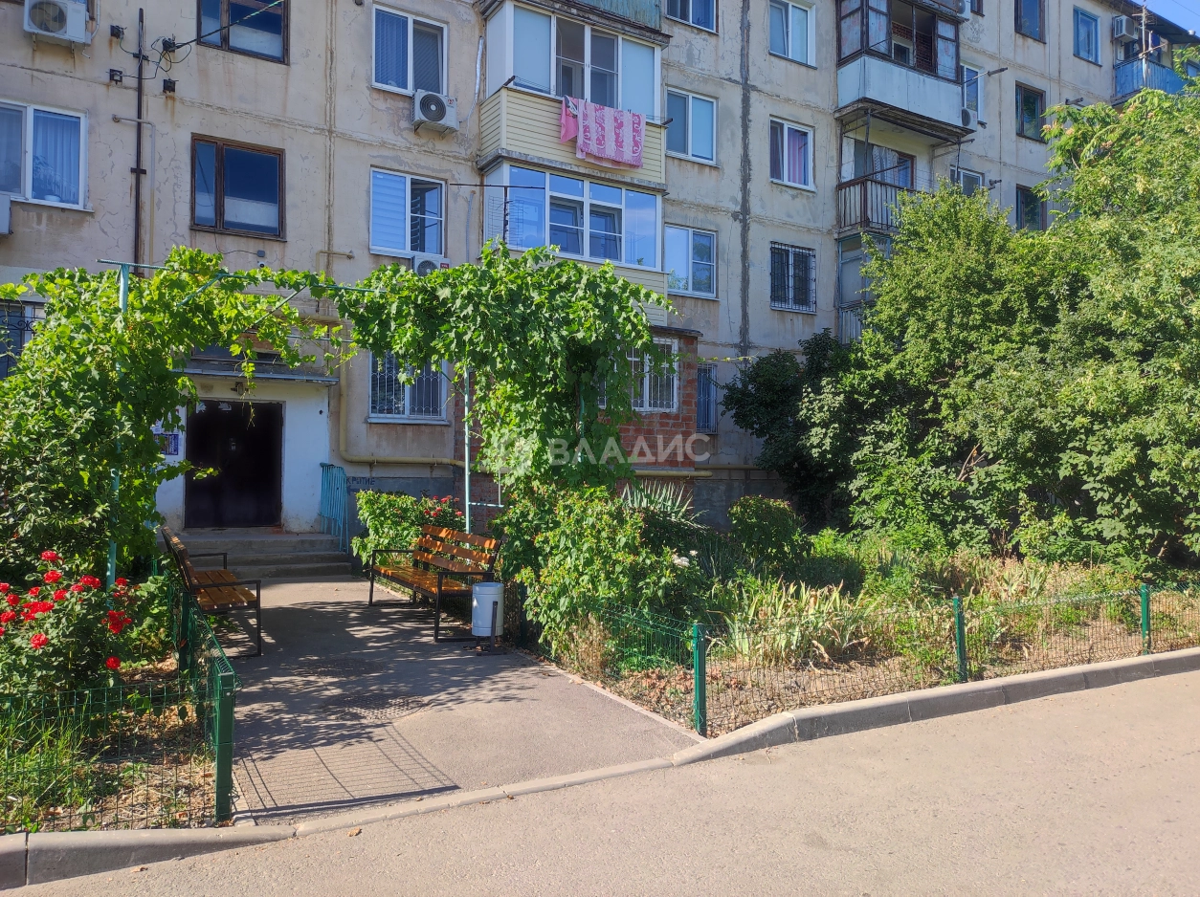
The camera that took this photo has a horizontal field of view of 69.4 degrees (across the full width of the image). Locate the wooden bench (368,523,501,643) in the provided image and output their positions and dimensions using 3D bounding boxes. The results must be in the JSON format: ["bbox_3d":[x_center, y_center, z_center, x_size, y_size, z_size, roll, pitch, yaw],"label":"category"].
[{"bbox_3d":[-1.698,1.253,8.640,0.630,0.900,2.230,1,-2,-31],"label":"wooden bench"}]

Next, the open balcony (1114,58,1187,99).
[{"bbox_3d":[16.164,-10.283,25.003,3.100,1.030,0.870,1,-1,-29],"label":"open balcony"}]

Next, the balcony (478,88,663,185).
[{"bbox_3d":[-0.477,-5.280,15.328,3.200,1.200,1.000,1,-2,-31],"label":"balcony"}]

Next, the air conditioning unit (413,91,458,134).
[{"bbox_3d":[-2.775,-5.606,14.502,0.720,0.530,0.300,1,-1,-29],"label":"air conditioning unit"}]

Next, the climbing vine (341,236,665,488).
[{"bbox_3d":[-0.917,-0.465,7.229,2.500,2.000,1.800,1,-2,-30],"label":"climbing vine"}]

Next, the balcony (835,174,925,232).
[{"bbox_3d":[6.800,-5.251,19.847,3.030,1.170,0.840,1,-2,-31],"label":"balcony"}]

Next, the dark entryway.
[{"bbox_3d":[-5.410,0.239,12.842,1.330,1.850,0.170,1,-2,-31],"label":"dark entryway"}]

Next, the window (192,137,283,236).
[{"bbox_3d":[-5.510,-3.959,13.228,1.320,1.440,0.150,1,-1,-29],"label":"window"}]

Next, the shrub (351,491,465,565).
[{"bbox_3d":[-2.413,1.137,11.000,1.350,1.150,1.050,1,-1,-29],"label":"shrub"}]

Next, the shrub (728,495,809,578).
[{"bbox_3d":[2.240,1.231,11.549,1.020,1.050,1.000,0,-1,11],"label":"shrub"}]

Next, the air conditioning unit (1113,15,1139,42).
[{"bbox_3d":[14.980,-11.881,24.614,0.600,0.550,0.360,1,-1,-29],"label":"air conditioning unit"}]

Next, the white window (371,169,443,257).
[{"bbox_3d":[-3.217,-3.884,14.514,1.260,1.400,0.150,1,-1,-29],"label":"white window"}]

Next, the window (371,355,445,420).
[{"bbox_3d":[-3.183,-1.159,14.459,1.280,1.410,0.150,1,-1,-29],"label":"window"}]

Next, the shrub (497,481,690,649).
[{"bbox_3d":[-0.081,0.991,7.645,1.580,1.370,1.300,0,-1,-1],"label":"shrub"}]

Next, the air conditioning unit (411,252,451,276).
[{"bbox_3d":[-2.816,-2.897,14.440,0.640,0.490,0.280,1,-1,-29],"label":"air conditioning unit"}]

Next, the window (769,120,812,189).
[{"bbox_3d":[4.158,-6.352,18.778,1.250,1.400,0.140,1,-2,-31],"label":"window"}]

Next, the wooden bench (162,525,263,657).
[{"bbox_3d":[-3.497,1.224,7.716,0.615,0.900,2.200,1,-2,-31],"label":"wooden bench"}]

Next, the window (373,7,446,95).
[{"bbox_3d":[-3.193,-6.593,14.578,1.270,1.360,0.150,1,-1,-29],"label":"window"}]

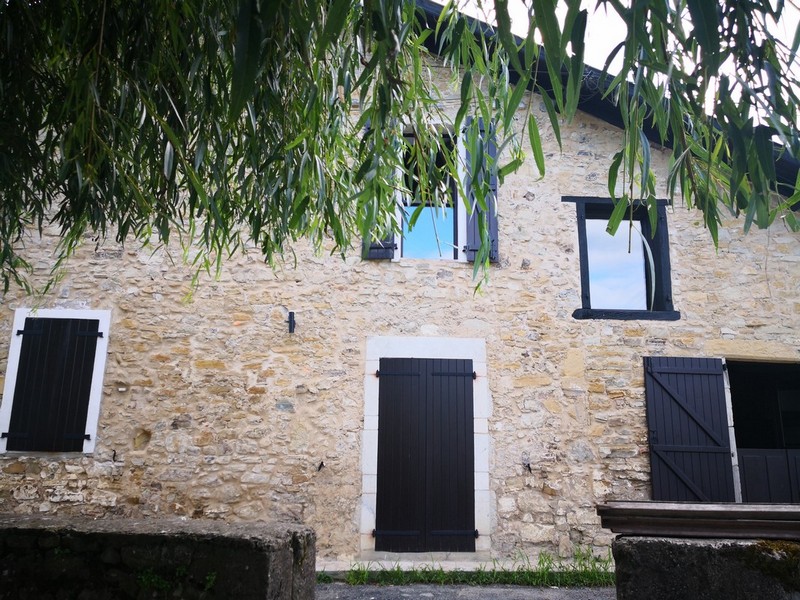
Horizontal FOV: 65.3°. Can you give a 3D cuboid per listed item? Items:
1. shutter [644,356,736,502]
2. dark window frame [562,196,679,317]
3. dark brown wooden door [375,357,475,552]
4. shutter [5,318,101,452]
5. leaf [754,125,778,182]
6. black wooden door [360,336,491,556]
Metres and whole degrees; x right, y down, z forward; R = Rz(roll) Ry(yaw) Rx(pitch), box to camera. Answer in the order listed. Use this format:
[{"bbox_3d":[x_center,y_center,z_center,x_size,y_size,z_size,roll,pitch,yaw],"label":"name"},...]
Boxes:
[{"bbox_3d":[3.271,1.666,7.054,0.930,2.024,0.070,1,-13,-2],"label":"shutter"},{"bbox_3d":[2.671,-0.495,7.646,1.348,1.556,0.170,1,-13,-2],"label":"dark window frame"},{"bbox_3d":[0.292,1.714,7.018,1.095,2.097,0.060,1,-13,-2],"label":"dark brown wooden door"},{"bbox_3d":[-3.891,0.949,7.049,0.862,1.486,0.060,1,-13,-2],"label":"shutter"},{"bbox_3d":[0.674,-0.270,1.150,0.031,0.105,0.014,-16,0,32],"label":"leaf"},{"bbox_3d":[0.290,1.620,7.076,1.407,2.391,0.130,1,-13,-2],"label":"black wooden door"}]

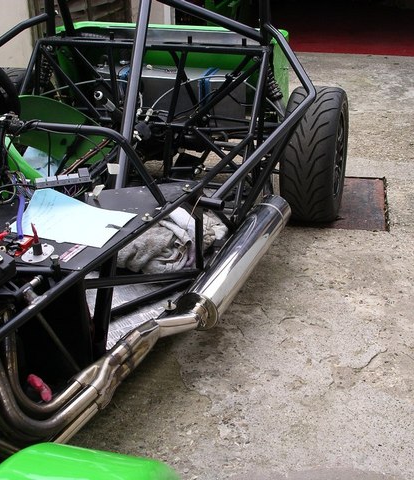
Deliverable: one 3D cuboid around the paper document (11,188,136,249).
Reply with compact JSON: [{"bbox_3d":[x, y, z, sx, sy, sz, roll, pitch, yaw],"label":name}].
[{"bbox_3d":[-0.367,-0.063,1.844,0.295,0.050,0.212,8,28,18],"label":"paper document"}]

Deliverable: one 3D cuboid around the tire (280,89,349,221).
[{"bbox_3d":[0.476,-0.371,2.990,0.205,0.578,0.578,8,28,18],"label":"tire"}]

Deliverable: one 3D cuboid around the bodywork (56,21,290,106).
[{"bbox_3d":[-0.162,-0.754,3.066,1.040,0.380,0.320,8,28,19],"label":"bodywork"}]

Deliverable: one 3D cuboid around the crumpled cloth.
[{"bbox_3d":[-0.112,0.015,2.416,0.340,0.180,0.270,8,28,19],"label":"crumpled cloth"}]

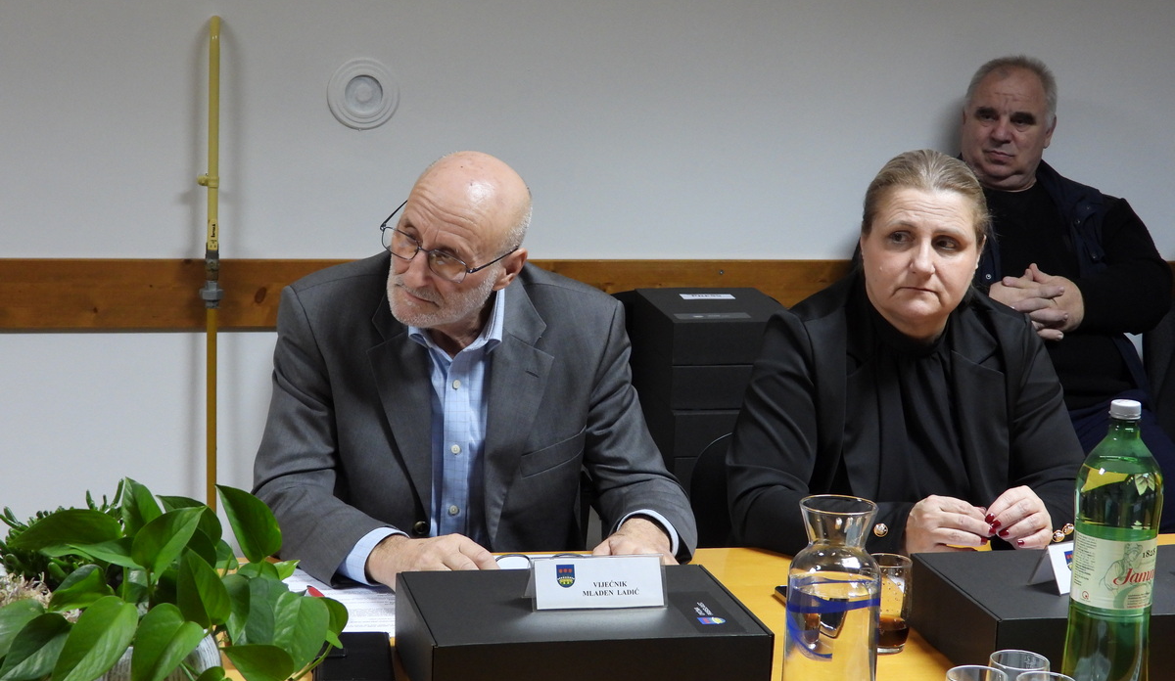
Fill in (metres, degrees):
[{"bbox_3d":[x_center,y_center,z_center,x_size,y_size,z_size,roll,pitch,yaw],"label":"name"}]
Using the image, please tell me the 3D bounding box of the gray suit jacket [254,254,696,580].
[{"bbox_3d":[-0.143,0.205,2.733,0.570,0.640,0.530,1,10,-6],"label":"gray suit jacket"}]

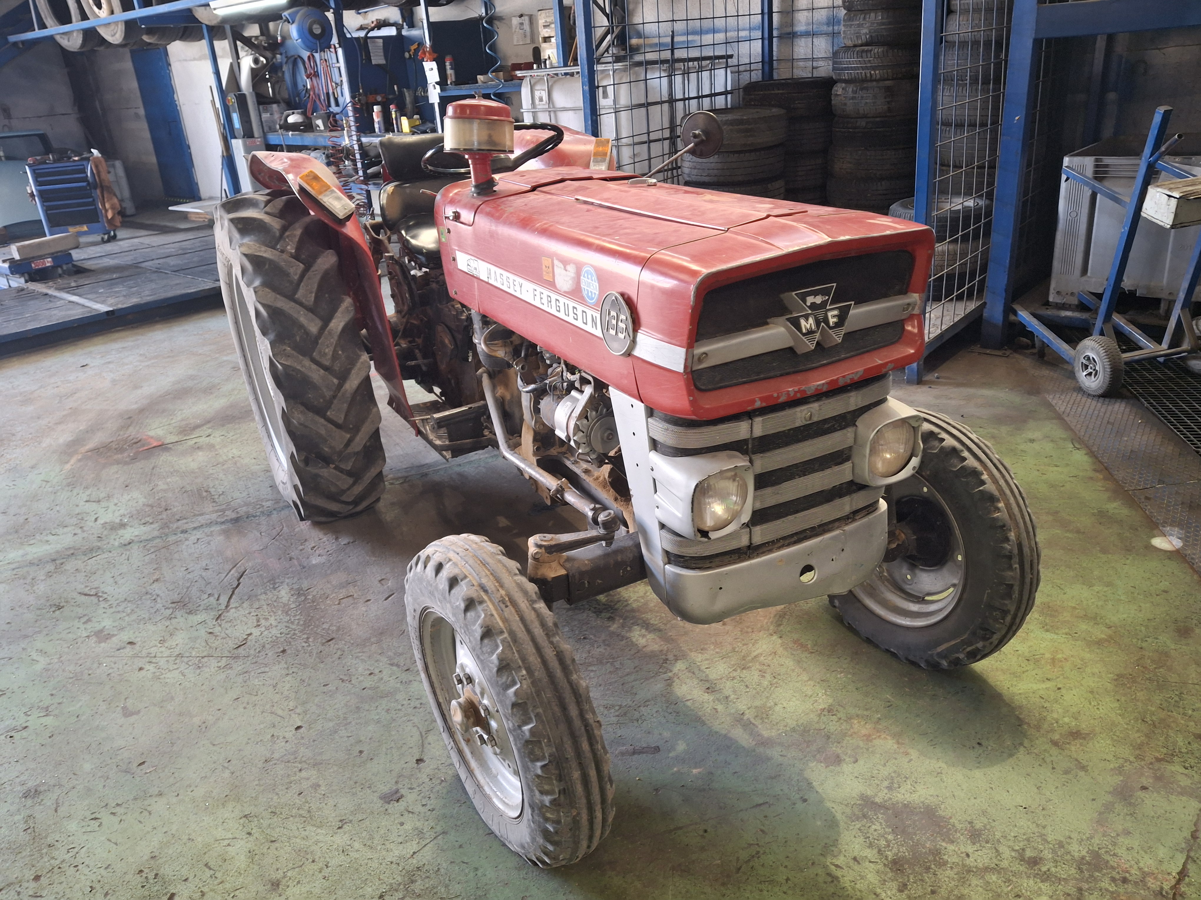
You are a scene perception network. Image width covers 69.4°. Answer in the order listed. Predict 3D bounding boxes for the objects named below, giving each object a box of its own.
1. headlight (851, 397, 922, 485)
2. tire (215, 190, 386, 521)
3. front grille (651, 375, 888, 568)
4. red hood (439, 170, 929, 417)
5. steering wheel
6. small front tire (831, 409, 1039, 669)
[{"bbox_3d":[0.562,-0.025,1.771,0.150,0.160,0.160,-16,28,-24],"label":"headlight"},{"bbox_3d":[-1.113,-0.333,3.198,0.320,1.206,1.206,-16,28,-24],"label":"tire"},{"bbox_3d":[0.363,0.023,1.714,0.500,0.325,0.148,-16,28,-24],"label":"front grille"},{"bbox_3d":[0.078,-0.453,2.040,0.526,0.311,1.320,-16,28,-24],"label":"red hood"},{"bbox_3d":[-0.319,-0.895,2.632,0.435,0.070,0.435,-14,3,1],"label":"steering wheel"},{"bbox_3d":[0.814,0.231,2.306,0.155,0.704,0.704,-18,29,-28],"label":"small front tire"}]

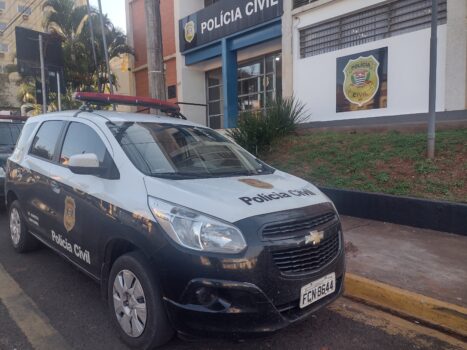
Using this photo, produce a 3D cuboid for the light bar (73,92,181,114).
[{"bbox_3d":[-1.032,-0.749,3.773,1.170,0.100,0.270,-3,7,-44],"label":"light bar"}]

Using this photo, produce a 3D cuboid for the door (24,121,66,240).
[{"bbox_3d":[-1.822,0.027,3.539,0.240,1.130,0.800,-3,7,-44],"label":"door"}]

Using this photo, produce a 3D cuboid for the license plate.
[{"bbox_3d":[0.533,0.713,2.261,0.400,0.130,0.020,-3,7,-44],"label":"license plate"}]

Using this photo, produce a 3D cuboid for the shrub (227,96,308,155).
[{"bbox_3d":[0.868,-1.277,9.300,2.000,1.500,1.800,0,5,0],"label":"shrub"}]

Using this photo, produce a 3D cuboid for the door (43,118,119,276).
[{"bbox_3d":[-1.177,0.106,2.887,0.240,1.130,1.220,-3,7,-44],"label":"door"}]

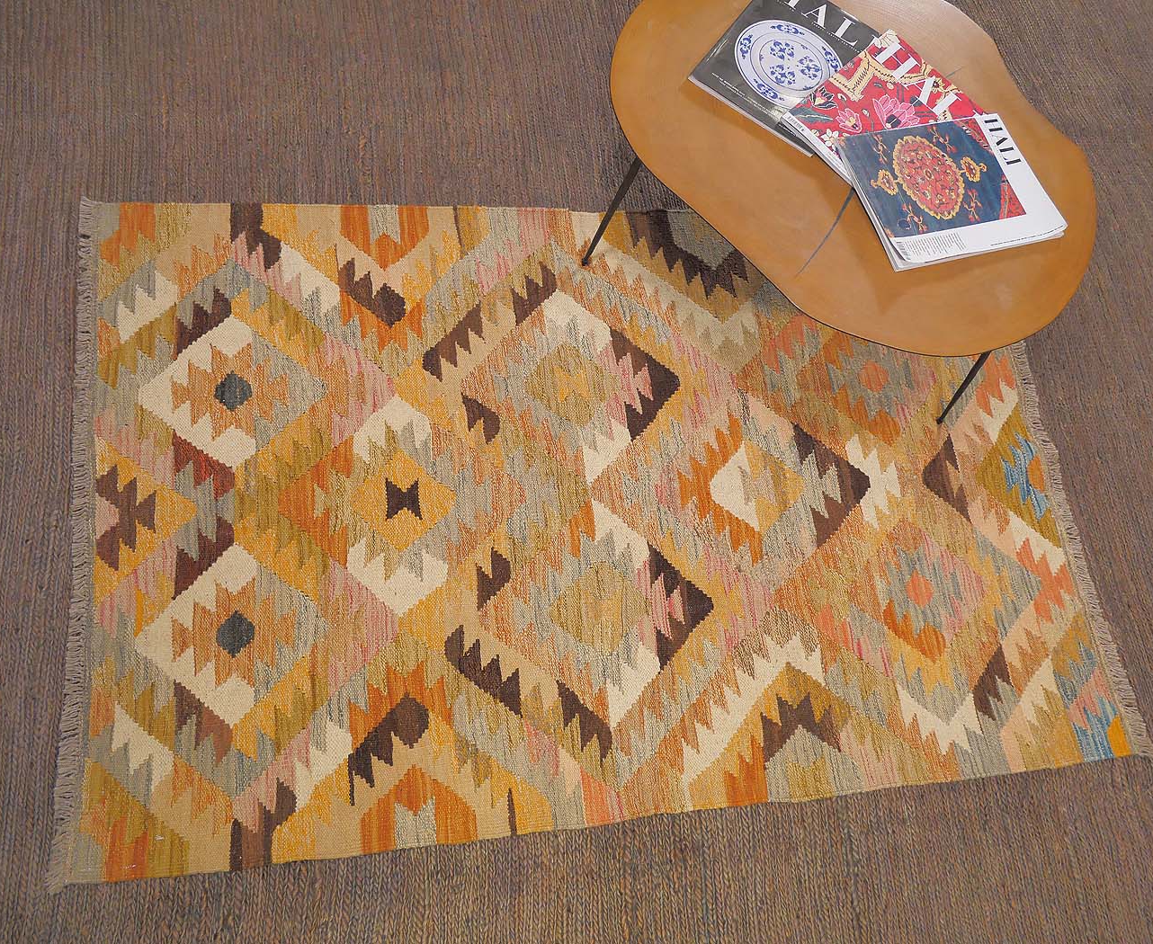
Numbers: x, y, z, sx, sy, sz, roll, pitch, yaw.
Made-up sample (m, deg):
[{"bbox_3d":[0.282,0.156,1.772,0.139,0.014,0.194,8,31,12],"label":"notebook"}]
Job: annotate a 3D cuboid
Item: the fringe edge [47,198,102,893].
[{"bbox_3d":[-0.769,0.044,1.575,0.050,0.010,1.120,-3,70,-13],"label":"fringe edge"}]

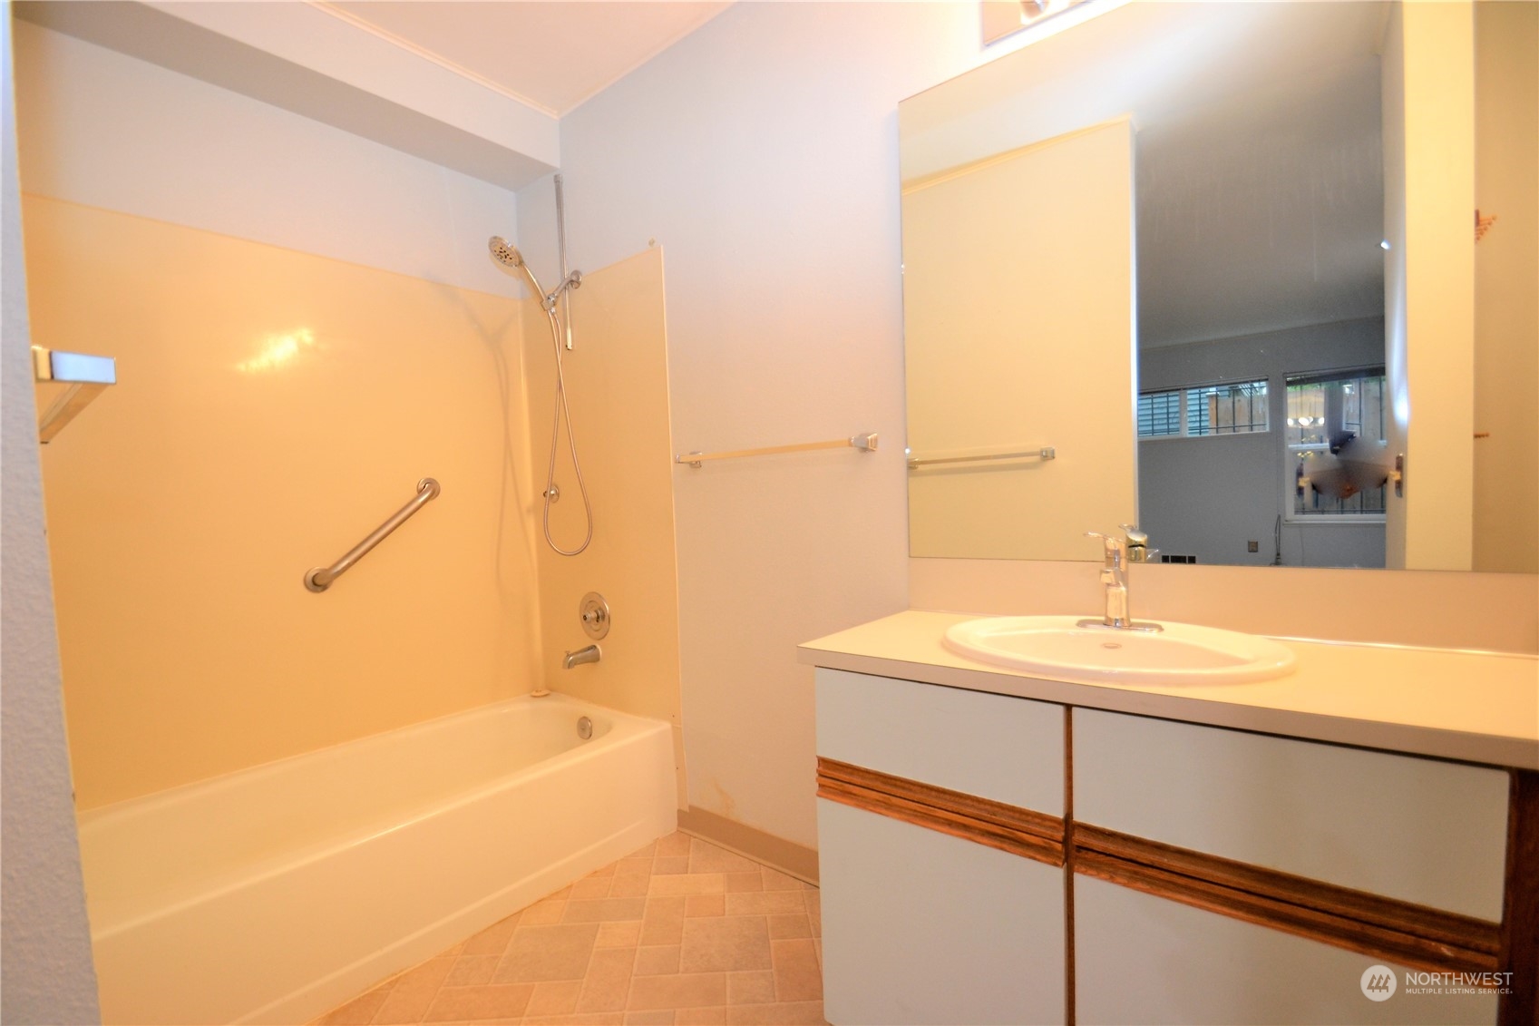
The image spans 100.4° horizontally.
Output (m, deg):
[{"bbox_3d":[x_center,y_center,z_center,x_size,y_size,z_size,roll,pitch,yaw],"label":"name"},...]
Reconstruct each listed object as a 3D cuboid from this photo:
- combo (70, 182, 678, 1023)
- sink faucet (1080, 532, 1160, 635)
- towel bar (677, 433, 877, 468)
[{"bbox_3d":[-1.111,0.084,1.804,0.804,2.016,1.450,-1,2,40],"label":"combo"},{"bbox_3d":[0.608,0.122,1.134,0.146,0.175,0.149,-1,2,40],"label":"sink faucet"},{"bbox_3d":[-0.013,-0.168,1.780,0.655,0.042,0.081,-1,2,40],"label":"towel bar"}]

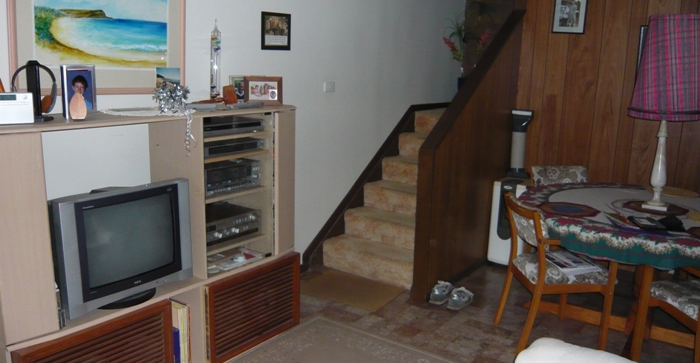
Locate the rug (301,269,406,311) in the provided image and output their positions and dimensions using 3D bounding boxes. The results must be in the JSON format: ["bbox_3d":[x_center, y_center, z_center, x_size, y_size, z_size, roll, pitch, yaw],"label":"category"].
[{"bbox_3d":[-0.012,0.726,3.796,0.625,0.012,0.435,8,13,31],"label":"rug"}]

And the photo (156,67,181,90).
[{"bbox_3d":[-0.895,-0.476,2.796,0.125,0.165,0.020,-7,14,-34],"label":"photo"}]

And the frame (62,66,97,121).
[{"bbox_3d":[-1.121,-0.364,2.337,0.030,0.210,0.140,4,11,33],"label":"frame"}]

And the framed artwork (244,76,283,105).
[{"bbox_3d":[-0.506,-0.524,3.302,0.222,0.170,0.030,-2,2,-18],"label":"framed artwork"}]

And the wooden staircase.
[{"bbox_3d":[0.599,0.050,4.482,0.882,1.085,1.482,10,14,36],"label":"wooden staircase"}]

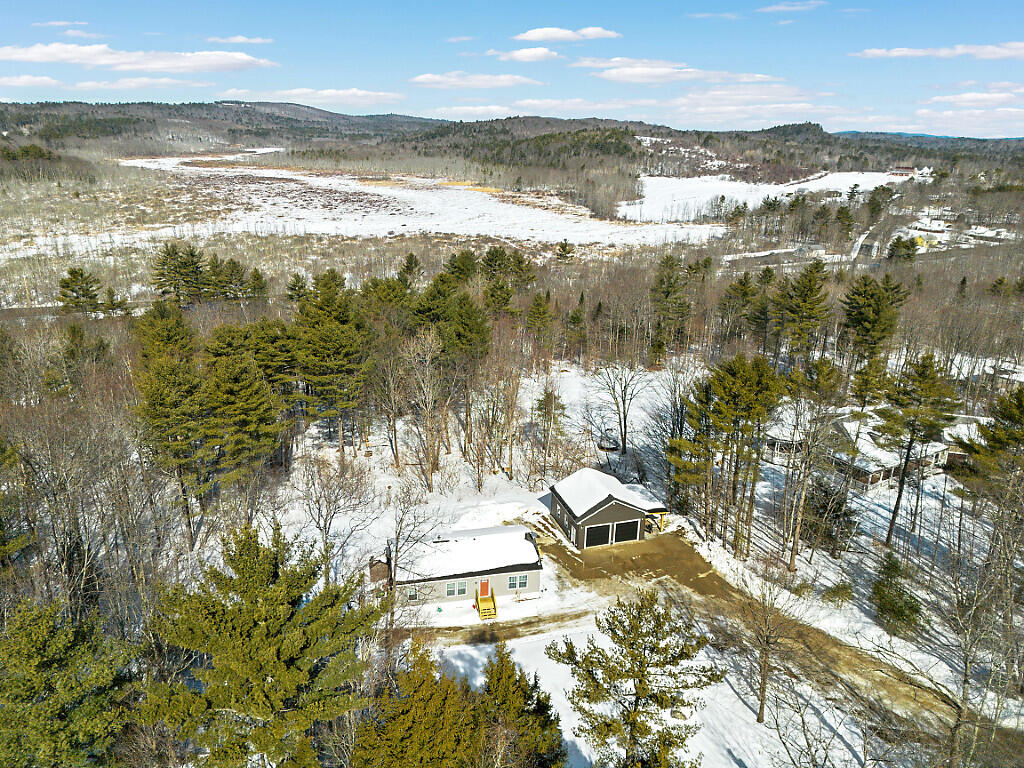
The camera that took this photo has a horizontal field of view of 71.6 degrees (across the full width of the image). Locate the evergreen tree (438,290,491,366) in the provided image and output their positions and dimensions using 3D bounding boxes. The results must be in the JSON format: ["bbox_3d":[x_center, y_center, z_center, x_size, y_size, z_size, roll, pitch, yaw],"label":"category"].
[{"bbox_3d":[-7.090,-2.410,108.360,7.630,24.000,7.630,0,19,0],"label":"evergreen tree"}]

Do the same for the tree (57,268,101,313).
[{"bbox_3d":[-126.030,-27.160,206.650,12.520,12.800,12.520,0,19,0],"label":"tree"}]

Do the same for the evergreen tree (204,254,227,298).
[{"bbox_3d":[-102.100,-36.330,241.580,7.490,15.390,7.490,-8,21,-22],"label":"evergreen tree"}]

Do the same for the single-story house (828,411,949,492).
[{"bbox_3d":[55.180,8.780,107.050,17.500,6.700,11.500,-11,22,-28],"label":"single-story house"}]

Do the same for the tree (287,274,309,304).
[{"bbox_3d":[-62.845,-27.890,206.637,6.400,9.060,6.400,-5,19,-16],"label":"tree"}]

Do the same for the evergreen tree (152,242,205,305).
[{"bbox_3d":[-96.218,-31.124,202.087,14.800,17.850,14.800,-8,20,-24],"label":"evergreen tree"}]

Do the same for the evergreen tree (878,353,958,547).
[{"bbox_3d":[42.550,7.530,76.750,8.220,22.780,8.220,11,22,29],"label":"evergreen tree"}]

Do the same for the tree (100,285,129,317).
[{"bbox_3d":[-124.390,-25.740,220.400,8.690,9.150,8.260,-11,22,-28],"label":"tree"}]

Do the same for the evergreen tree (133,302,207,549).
[{"bbox_3d":[-36.480,5.280,77.280,6.970,28.690,6.970,0,19,0],"label":"evergreen tree"}]

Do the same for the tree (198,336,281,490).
[{"bbox_3d":[-33.720,4.720,89.240,9.300,21.970,9.300,0,19,0],"label":"tree"}]

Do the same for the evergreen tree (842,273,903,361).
[{"bbox_3d":[77.060,-13.700,151.960,13.270,19.970,11.940,10,21,26],"label":"evergreen tree"}]

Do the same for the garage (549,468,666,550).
[{"bbox_3d":[10.911,13.779,81.455,11.200,5.500,8.900,-5,19,-16],"label":"garage"}]

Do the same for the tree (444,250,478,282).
[{"bbox_3d":[-14.300,-29.190,205.120,9.820,18.630,9.820,0,19,0],"label":"tree"}]

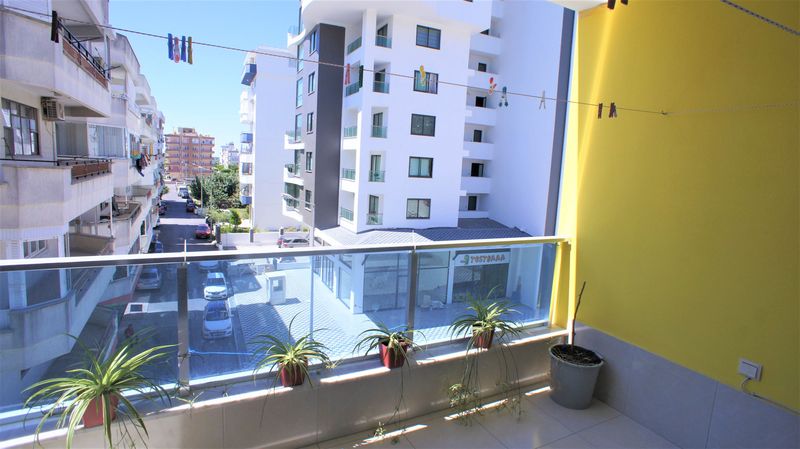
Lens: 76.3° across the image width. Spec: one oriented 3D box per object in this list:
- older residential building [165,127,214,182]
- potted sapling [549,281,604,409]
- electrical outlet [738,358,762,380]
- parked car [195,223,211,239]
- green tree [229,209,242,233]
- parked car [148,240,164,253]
[{"bbox_3d":[-89.519,-29.470,216.426,19.500,21.667,13.000,-1,7,-29],"label":"older residential building"},{"bbox_3d":[1.173,0.778,3.372,0.349,0.814,0.349,0,7,-23],"label":"potted sapling"},{"bbox_3d":[1.742,0.728,2.532,0.025,0.080,0.092,0,7,-24],"label":"electrical outlet"},{"bbox_3d":[-27.618,0.925,71.223,1.760,1.460,4.200,0,7,-23],"label":"parked car"},{"bbox_3d":[-23.763,-0.578,73.500,2.000,3.500,2.000,0,7,-23],"label":"green tree"},{"bbox_3d":[-27.295,2.560,56.998,1.760,1.460,4.200,0,7,-23],"label":"parked car"}]

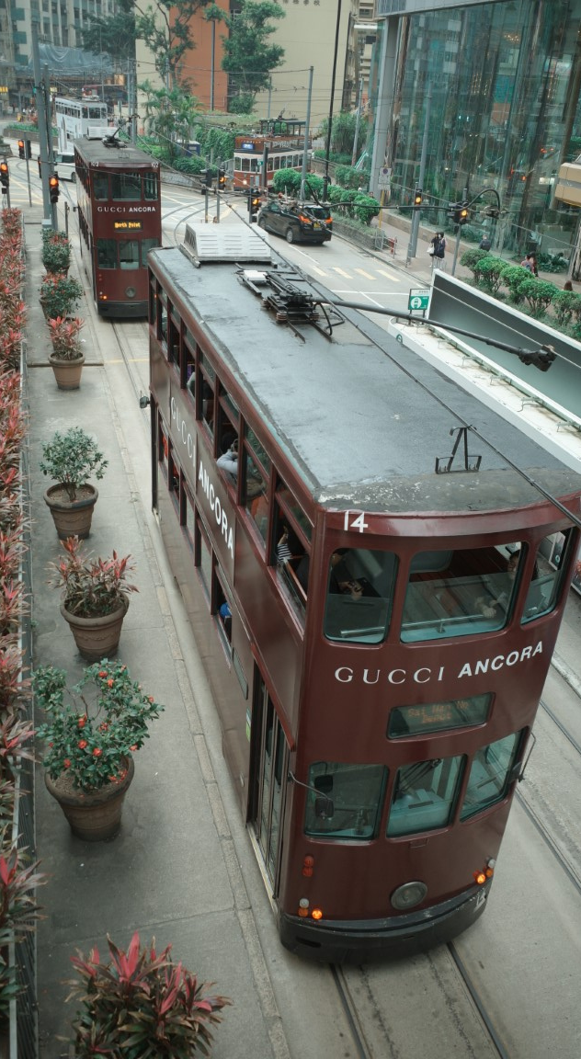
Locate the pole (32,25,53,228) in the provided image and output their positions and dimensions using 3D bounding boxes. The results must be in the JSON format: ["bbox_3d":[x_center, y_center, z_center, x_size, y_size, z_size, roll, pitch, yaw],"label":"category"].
[{"bbox_3d":[-9.526,-14.787,31.706,0.360,7.700,0.360,-5,30,-15],"label":"pole"}]

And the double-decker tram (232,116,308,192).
[{"bbox_3d":[-1.081,-26.428,57.986,2.000,4.400,9.000,14,30,19],"label":"double-decker tram"}]

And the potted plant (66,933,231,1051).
[{"bbox_3d":[-0.921,3.445,5.522,1.020,1.620,1.000,-5,30,-15],"label":"potted plant"}]

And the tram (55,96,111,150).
[{"bbox_3d":[-16.729,-31.888,65.991,2.000,4.450,9.000,-12,32,-27],"label":"tram"}]

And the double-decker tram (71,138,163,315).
[{"bbox_3d":[-5.978,-10.523,28.209,2.020,4.640,9.000,-5,30,-15],"label":"double-decker tram"}]

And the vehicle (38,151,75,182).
[{"bbox_3d":[-14.601,-24.724,56.348,4.600,1.780,1.850,11,29,13],"label":"vehicle"}]

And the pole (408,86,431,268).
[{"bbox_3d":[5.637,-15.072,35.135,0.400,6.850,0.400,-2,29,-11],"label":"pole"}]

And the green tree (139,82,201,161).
[{"bbox_3d":[-9.394,-31.754,64.000,4.800,6.800,4.500,-5,30,-15],"label":"green tree"}]

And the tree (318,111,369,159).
[{"bbox_3d":[4.525,-33.798,70.500,4.200,4.700,4.000,-5,30,-15],"label":"tree"}]

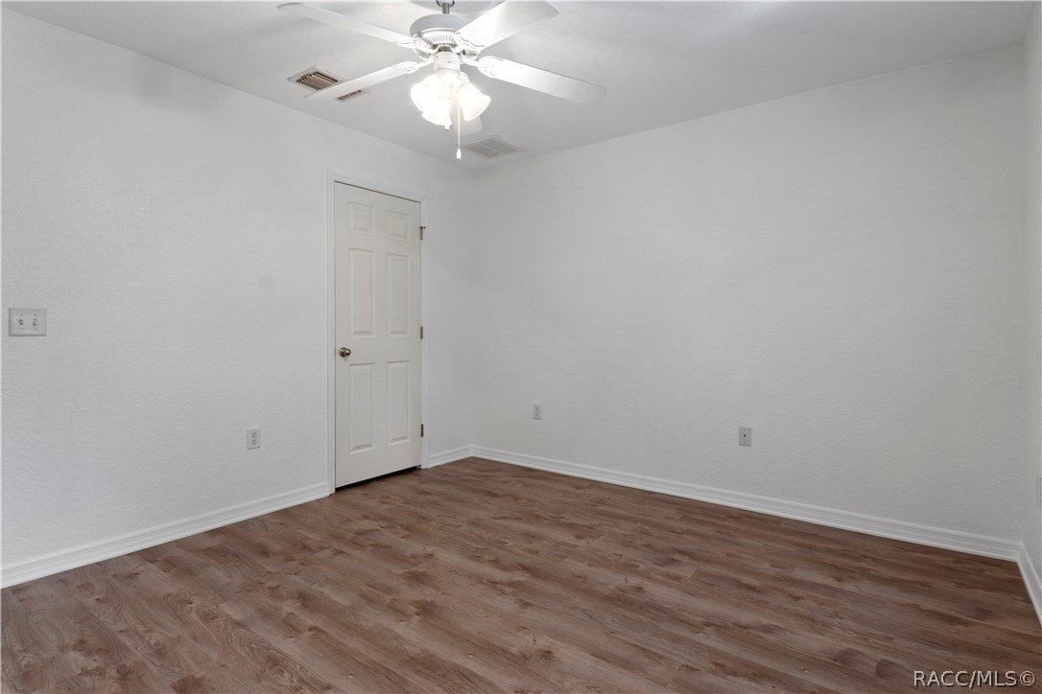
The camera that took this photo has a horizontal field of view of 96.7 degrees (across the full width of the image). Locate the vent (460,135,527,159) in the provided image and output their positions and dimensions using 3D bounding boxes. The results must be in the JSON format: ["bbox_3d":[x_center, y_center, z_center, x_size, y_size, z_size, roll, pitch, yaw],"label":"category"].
[{"bbox_3d":[-0.213,-1.492,3.466,0.360,0.030,0.355,1,2,37],"label":"vent"}]

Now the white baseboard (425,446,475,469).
[{"bbox_3d":[-0.567,0.896,3.766,0.020,0.095,0.450,2,3,42],"label":"white baseboard"}]

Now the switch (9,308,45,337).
[{"bbox_3d":[-2.150,-0.107,2.018,0.020,0.120,0.115,2,3,42],"label":"switch"}]

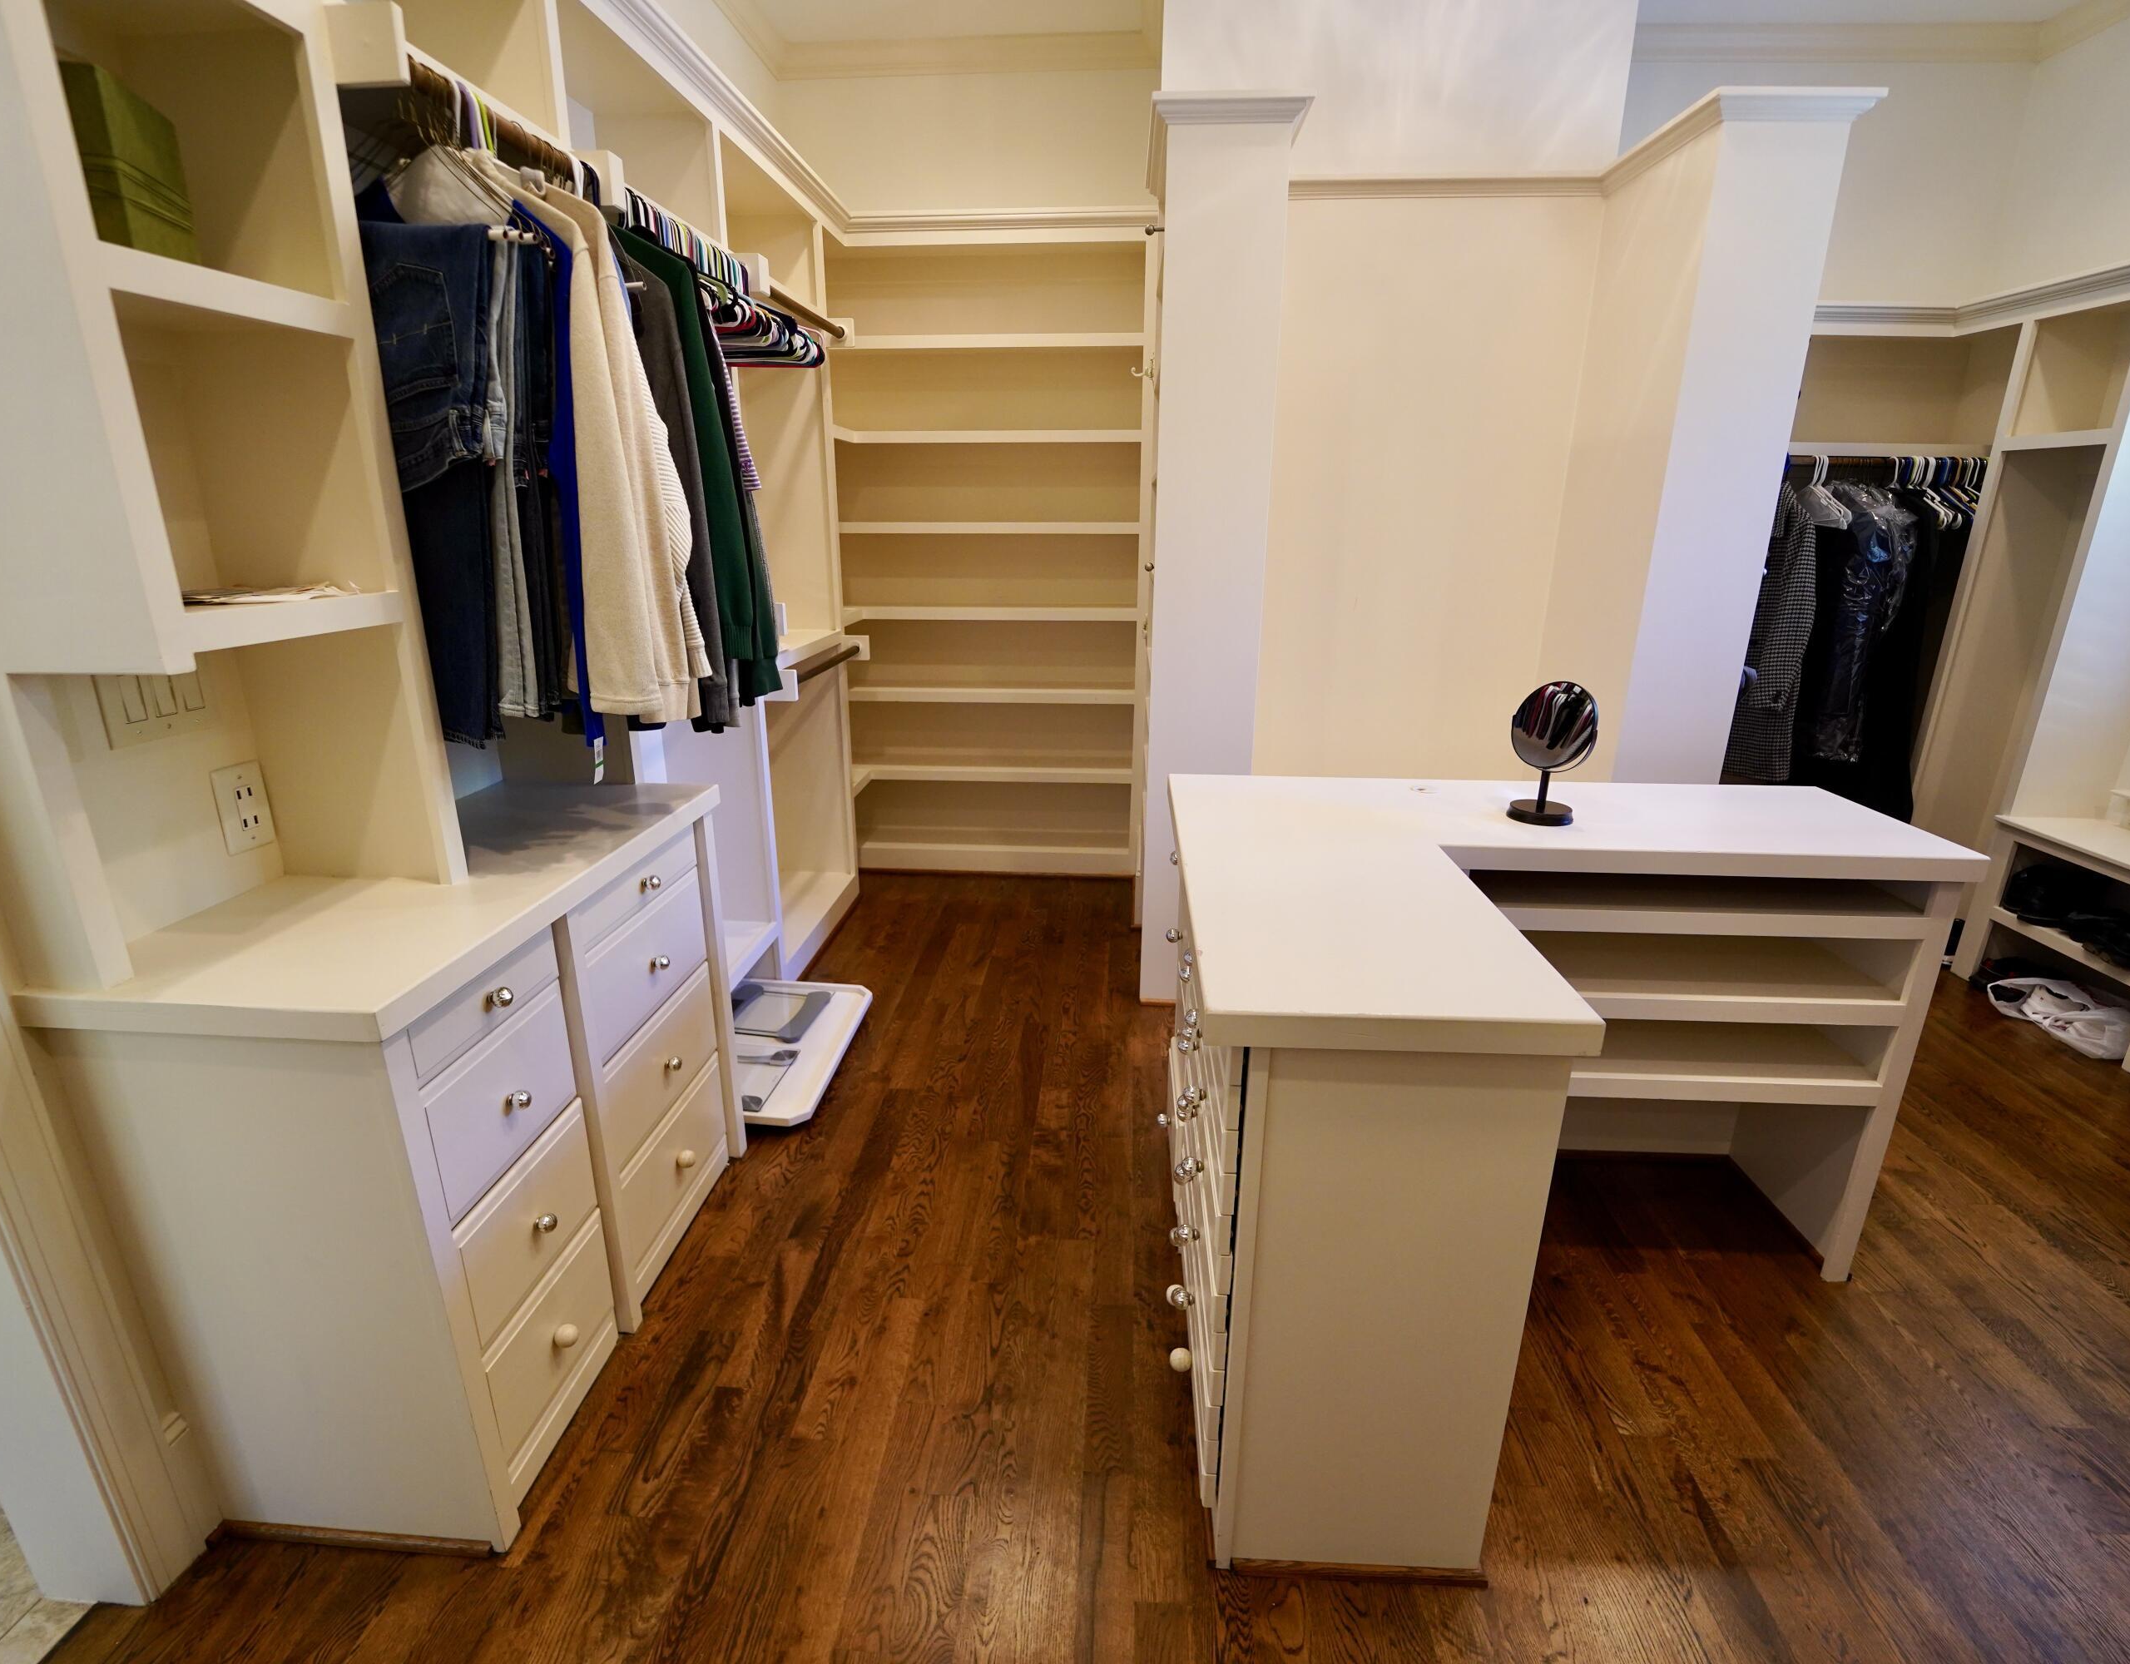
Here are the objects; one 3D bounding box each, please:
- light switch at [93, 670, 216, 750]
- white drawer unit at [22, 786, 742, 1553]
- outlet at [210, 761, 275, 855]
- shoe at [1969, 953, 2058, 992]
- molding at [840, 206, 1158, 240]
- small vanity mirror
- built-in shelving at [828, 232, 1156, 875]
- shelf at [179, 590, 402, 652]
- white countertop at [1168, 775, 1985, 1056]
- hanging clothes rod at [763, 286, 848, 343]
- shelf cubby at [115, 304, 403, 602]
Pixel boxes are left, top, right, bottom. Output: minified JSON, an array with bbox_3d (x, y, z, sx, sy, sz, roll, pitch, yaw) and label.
[{"bbox_3d":[-1.292,-0.200,1.390,0.009,0.132,0.171,1,18,3],"label":"light switch"},{"bbox_3d":[-1.034,0.478,1.795,0.506,0.892,1.022,1,18,3],"label":"white drawer unit"},{"bbox_3d":[-1.288,-0.038,1.531,0.008,0.138,0.090,1,18,3],"label":"outlet"},{"bbox_3d":[3.138,0.470,3.151,0.276,0.104,0.109,1,18,3],"label":"shoe"},{"bbox_3d":[-0.236,-2.163,3.426,1.128,0.075,0.087,1,18,3],"label":"molding"},{"bbox_3d":[0.935,-0.156,1.868,0.120,0.265,0.155,-13,22,-35],"label":"small vanity mirror"},{"bbox_3d":[-0.294,-1.024,3.954,1.247,2.443,0.276,1,18,3],"label":"built-in shelving"},{"bbox_3d":[-1.150,-0.290,1.309,0.277,0.048,0.348,1,18,3],"label":"shelf"},{"bbox_3d":[0.905,0.078,1.641,1.405,0.043,1.119,1,18,3],"label":"white countertop"},{"bbox_3d":[-0.799,-1.624,3.047,0.035,0.035,0.711,1,18,3],"label":"hanging clothes rod"},{"bbox_3d":[-1.146,-0.476,1.254,0.271,0.341,0.348,1,18,3],"label":"shelf cubby"}]

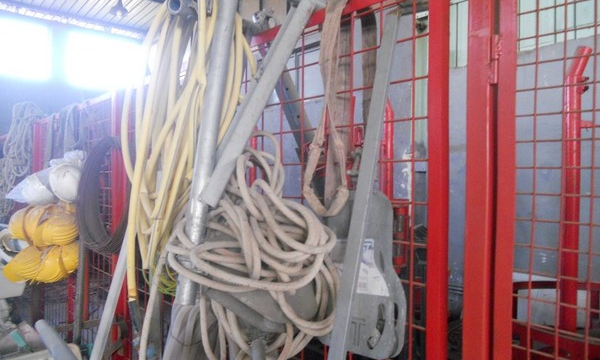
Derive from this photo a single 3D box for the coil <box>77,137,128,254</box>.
[{"bbox_3d":[-1.089,0.091,2.580,0.120,0.620,0.600,0,1,-41],"label":"coil"}]

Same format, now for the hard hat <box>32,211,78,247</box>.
[{"bbox_3d":[-1.502,0.305,2.880,0.280,0.230,0.160,-7,-3,-27],"label":"hard hat"}]

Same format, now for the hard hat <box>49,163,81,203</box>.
[{"bbox_3d":[-1.447,0.022,2.900,0.230,0.270,0.160,15,-13,-34],"label":"hard hat"}]

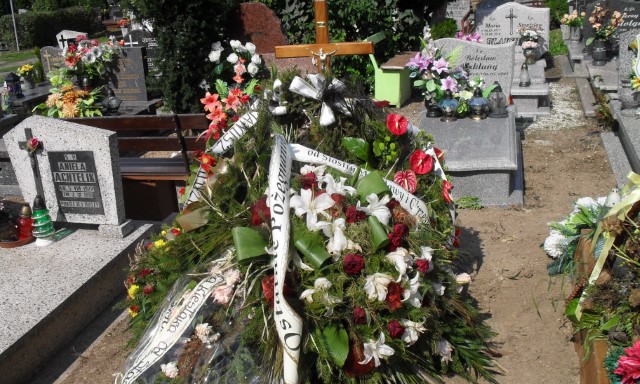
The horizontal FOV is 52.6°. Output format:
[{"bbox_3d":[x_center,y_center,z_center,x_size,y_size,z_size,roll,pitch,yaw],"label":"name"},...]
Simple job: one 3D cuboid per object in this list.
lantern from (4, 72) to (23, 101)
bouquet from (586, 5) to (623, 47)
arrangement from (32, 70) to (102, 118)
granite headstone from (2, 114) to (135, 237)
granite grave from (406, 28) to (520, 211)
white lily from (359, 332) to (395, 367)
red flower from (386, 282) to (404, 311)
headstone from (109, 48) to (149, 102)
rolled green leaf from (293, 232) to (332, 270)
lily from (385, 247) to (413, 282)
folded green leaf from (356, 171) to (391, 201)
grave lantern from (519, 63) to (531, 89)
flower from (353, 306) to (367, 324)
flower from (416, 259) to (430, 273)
[{"bbox_3d":[-3.268,-1.125,6.900,0.155,0.285,0.155,4,20,16],"label":"lantern"},{"bbox_3d":[3.574,-2.084,8.100,0.420,0.440,0.360,4,20,16],"label":"bouquet"},{"bbox_3d":[-2.107,-0.805,5.400,0.530,0.380,0.380,-9,20,-20],"label":"arrangement"},{"bbox_3d":[-1.351,-0.103,3.505,0.630,0.630,0.200,2,19,11],"label":"granite headstone"},{"bbox_3d":[1.292,-0.727,5.590,0.950,1.060,1.900,4,20,16],"label":"granite grave"},{"bbox_3d":[0.198,0.552,2.270,0.125,0.105,0.080,-5,20,-9],"label":"white lily"},{"bbox_3d":[0.274,0.380,2.350,0.063,0.095,0.055,-2,19,0],"label":"red flower"},{"bbox_3d":[-2.196,-1.351,7.436,0.450,0.630,0.090,4,20,16],"label":"headstone"},{"bbox_3d":[-0.028,0.223,2.420,0.150,0.142,0.090,-3,-21,-1],"label":"rolled green leaf"},{"bbox_3d":[0.297,0.271,2.420,0.097,0.135,0.100,-7,-10,-12],"label":"lily"},{"bbox_3d":[0.209,-0.024,2.530,0.130,0.075,0.115,0,60,-3],"label":"folded green leaf"},{"bbox_3d":[2.244,-1.278,7.100,0.120,0.280,0.120,4,20,16],"label":"grave lantern"},{"bbox_3d":[0.140,0.437,2.290,0.049,0.062,0.052,-1,-1,3],"label":"flower"},{"bbox_3d":[0.389,0.276,2.430,0.053,0.050,0.048,-4,20,-6],"label":"flower"}]

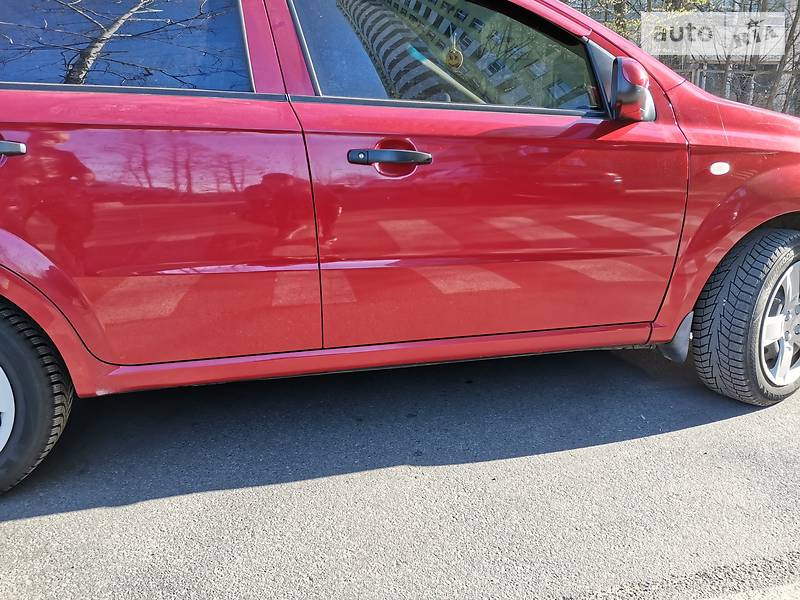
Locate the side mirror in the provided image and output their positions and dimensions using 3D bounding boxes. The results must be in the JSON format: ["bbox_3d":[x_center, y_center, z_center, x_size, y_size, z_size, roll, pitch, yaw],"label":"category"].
[{"bbox_3d":[0.629,-0.568,1.645,0.110,0.160,0.180,-1,11,3],"label":"side mirror"}]

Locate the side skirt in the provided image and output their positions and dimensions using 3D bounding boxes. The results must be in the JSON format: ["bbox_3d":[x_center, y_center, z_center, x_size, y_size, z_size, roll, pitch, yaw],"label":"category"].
[{"bbox_3d":[-0.008,0.149,1.697,1.610,0.090,0.070,-4,11,-14],"label":"side skirt"}]

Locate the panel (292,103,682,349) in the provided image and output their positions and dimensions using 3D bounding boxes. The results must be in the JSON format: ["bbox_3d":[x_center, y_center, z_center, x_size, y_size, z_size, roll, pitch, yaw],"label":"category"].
[{"bbox_3d":[0.286,-0.222,1.692,1.130,0.645,0.120,-4,11,-14],"label":"panel"}]

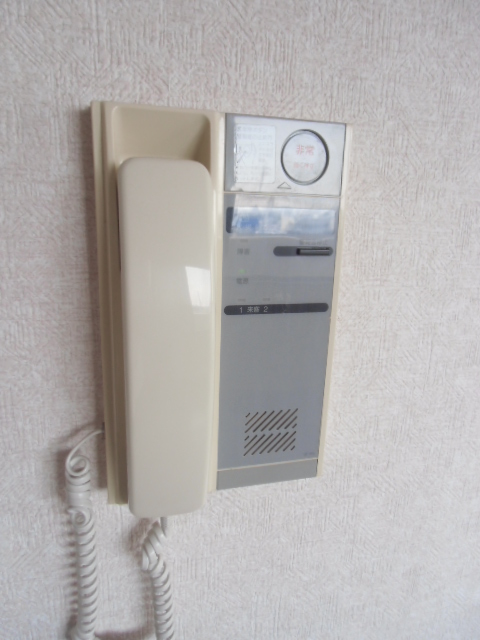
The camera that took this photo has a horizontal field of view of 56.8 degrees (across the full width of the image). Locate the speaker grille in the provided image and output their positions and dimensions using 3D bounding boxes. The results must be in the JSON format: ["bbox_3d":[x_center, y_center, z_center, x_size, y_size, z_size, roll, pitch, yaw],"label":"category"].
[{"bbox_3d":[0.020,0.070,0.277,0.034,0.029,0.003,-2,15,-15],"label":"speaker grille"}]

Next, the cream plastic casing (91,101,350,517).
[{"bbox_3d":[-0.008,0.002,0.250,0.136,0.218,0.043,-2,15,-15],"label":"cream plastic casing"}]

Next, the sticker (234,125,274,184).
[{"bbox_3d":[0.008,-0.086,0.232,0.022,0.028,0.001,-2,15,-15],"label":"sticker"}]

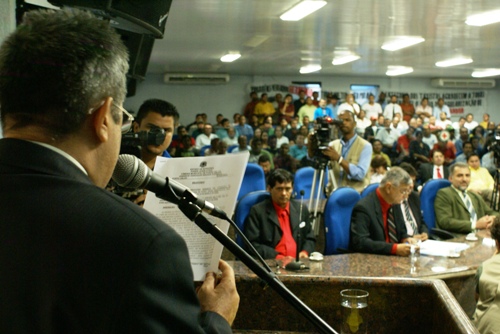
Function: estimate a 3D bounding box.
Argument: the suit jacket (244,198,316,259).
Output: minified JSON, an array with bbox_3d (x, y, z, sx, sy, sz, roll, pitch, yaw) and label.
[{"bbox_3d":[0.190,0.460,3.900,0.480,0.560,0.360,0,2,-14],"label":"suit jacket"}]

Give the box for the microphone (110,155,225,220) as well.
[{"bbox_3d":[-0.125,0.041,1.000,0.213,0.053,0.055,27,-3,-20],"label":"microphone"}]

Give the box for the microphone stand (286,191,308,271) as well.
[{"bbox_3d":[0.258,0.340,3.400,0.110,0.420,0.130,-1,2,-34],"label":"microphone stand"}]

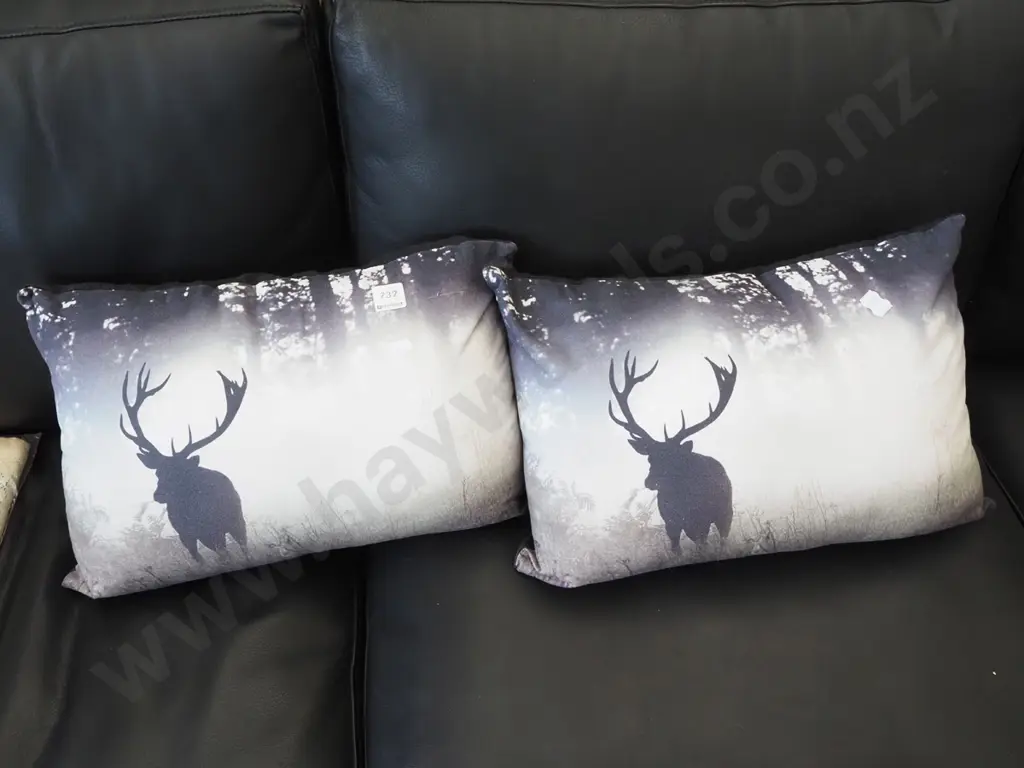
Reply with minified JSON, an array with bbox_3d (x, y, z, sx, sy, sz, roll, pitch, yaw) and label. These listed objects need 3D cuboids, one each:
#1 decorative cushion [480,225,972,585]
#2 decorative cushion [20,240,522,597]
[{"bbox_3d":[0.237,0.013,0.828,0.485,0.305,0.130,-7,8,-6],"label":"decorative cushion"},{"bbox_3d":[-0.219,0.030,0.860,0.485,0.300,0.130,-7,14,-11],"label":"decorative cushion"}]

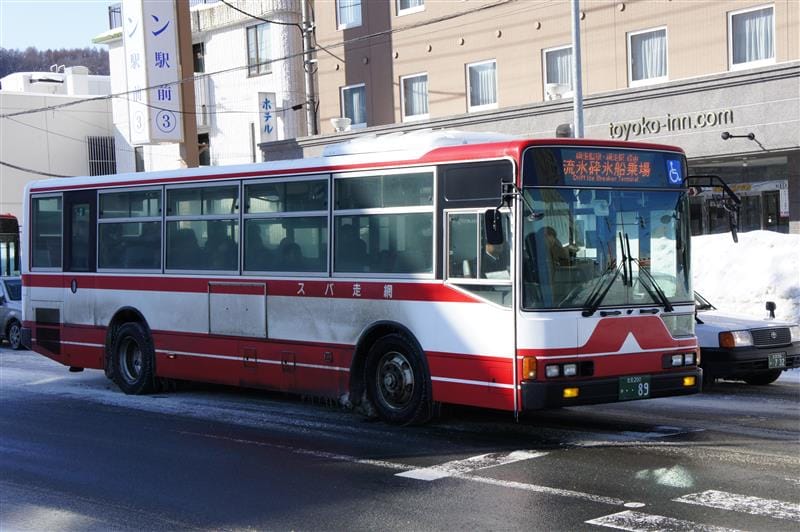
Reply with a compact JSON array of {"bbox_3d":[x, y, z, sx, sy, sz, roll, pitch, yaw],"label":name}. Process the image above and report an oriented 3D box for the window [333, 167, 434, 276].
[{"bbox_3d":[-0.158,-0.383,12.271,0.050,0.980,1.420,0,1,-42],"label":"window"}]

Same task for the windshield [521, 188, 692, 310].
[{"bbox_3d":[1.921,-0.162,11.650,2.140,1.030,0.220,0,-2,-42],"label":"windshield"}]

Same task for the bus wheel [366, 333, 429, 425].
[{"bbox_3d":[0.038,1.045,12.261,0.280,0.840,0.840,0,1,-42],"label":"bus wheel"}]

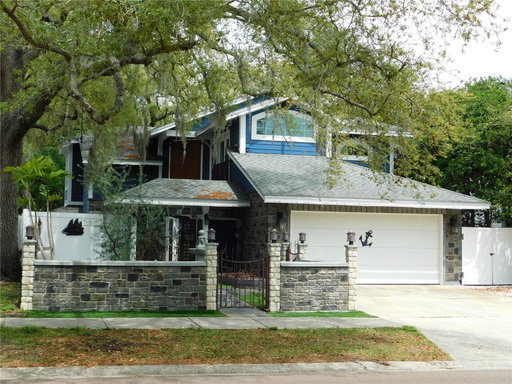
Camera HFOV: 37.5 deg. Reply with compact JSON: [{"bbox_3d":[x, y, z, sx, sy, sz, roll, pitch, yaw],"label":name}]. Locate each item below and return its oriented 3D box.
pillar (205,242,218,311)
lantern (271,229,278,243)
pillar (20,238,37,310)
[{"bbox_3d":[-0.948,1.806,16.071,0.260,1.425,0.260,2,-4,-13],"label":"pillar"},{"bbox_3d":[0.403,0.992,16.440,0.165,0.285,0.165,2,-4,-13],"label":"lantern"},{"bbox_3d":[-4.605,1.688,15.235,0.260,1.412,0.260,2,-4,-13],"label":"pillar"}]

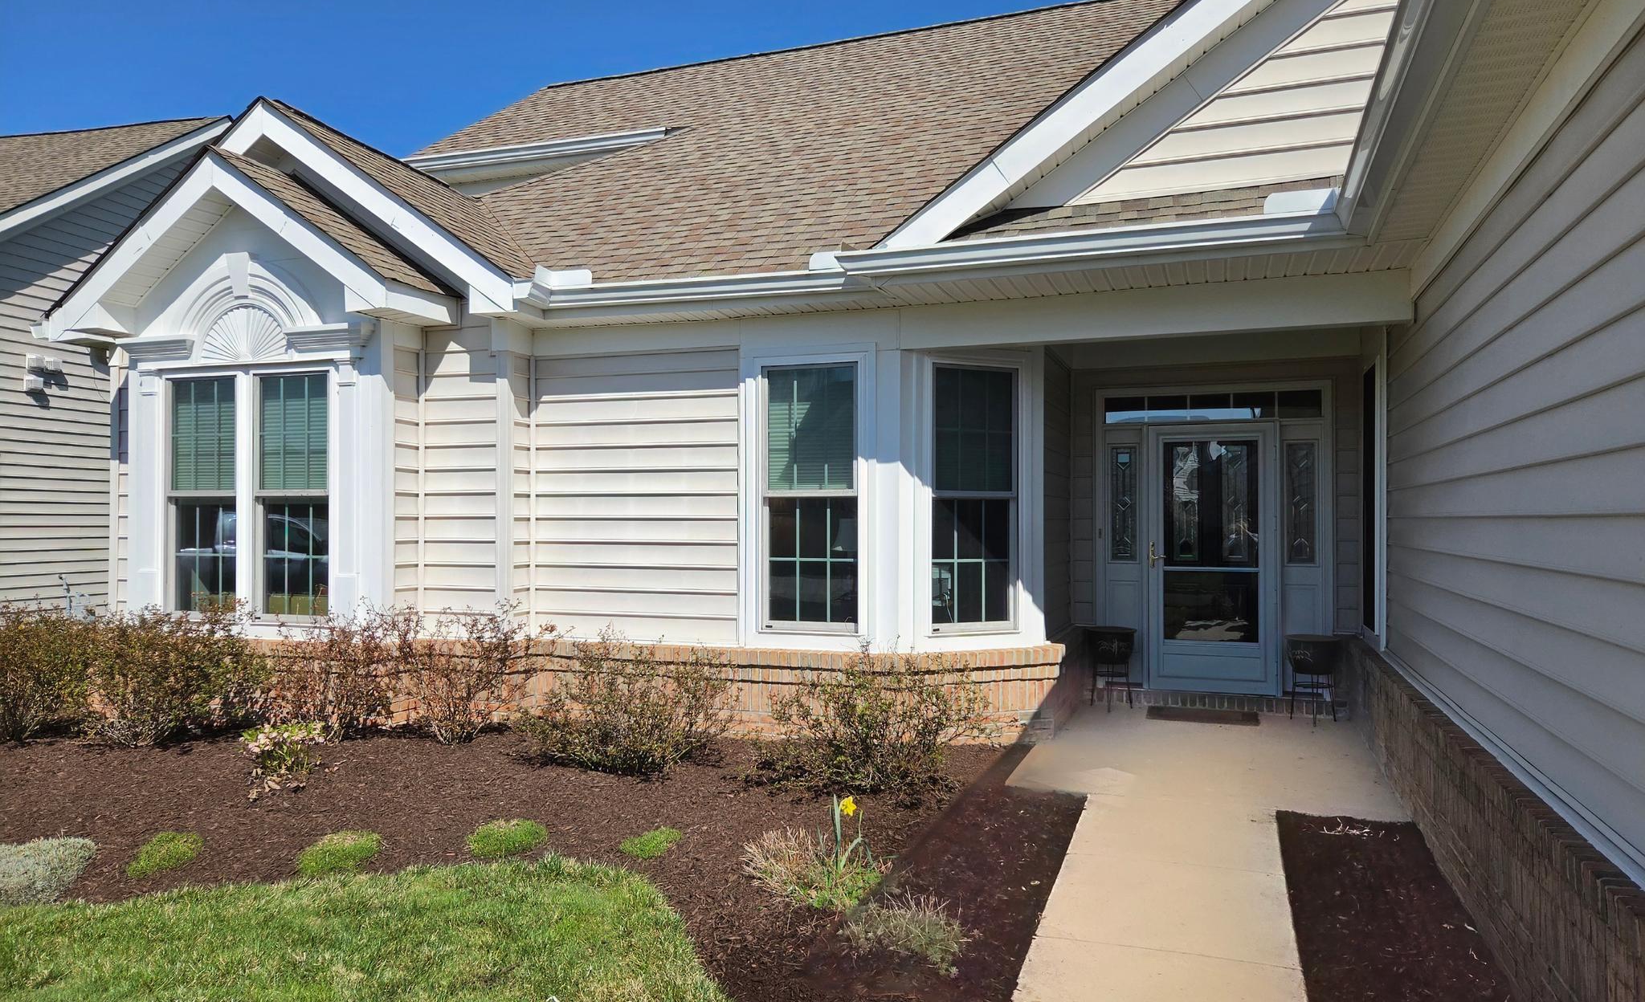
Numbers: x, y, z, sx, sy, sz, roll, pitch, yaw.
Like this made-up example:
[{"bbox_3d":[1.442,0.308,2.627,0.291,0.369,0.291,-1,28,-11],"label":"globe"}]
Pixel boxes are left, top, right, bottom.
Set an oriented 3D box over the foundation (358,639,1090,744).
[{"bbox_3d":[-0.670,1.262,7.410,4.500,0.650,1.200,0,-1,20],"label":"foundation"}]

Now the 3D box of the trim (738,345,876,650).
[{"bbox_3d":[-0.100,-0.017,7.110,0.940,1.960,0.100,0,-1,20],"label":"trim"}]

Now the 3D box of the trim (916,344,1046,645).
[{"bbox_3d":[1.050,-0.010,7.240,1.030,1.950,0.100,1,-1,-25],"label":"trim"}]

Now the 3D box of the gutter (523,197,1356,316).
[{"bbox_3d":[0.377,-1.336,6.294,4.820,0.200,0.340,0,-1,20],"label":"gutter"}]

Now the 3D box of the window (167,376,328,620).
[{"bbox_3d":[-4.080,-0.025,7.750,1.460,1.740,0.120,0,-1,20],"label":"window"}]

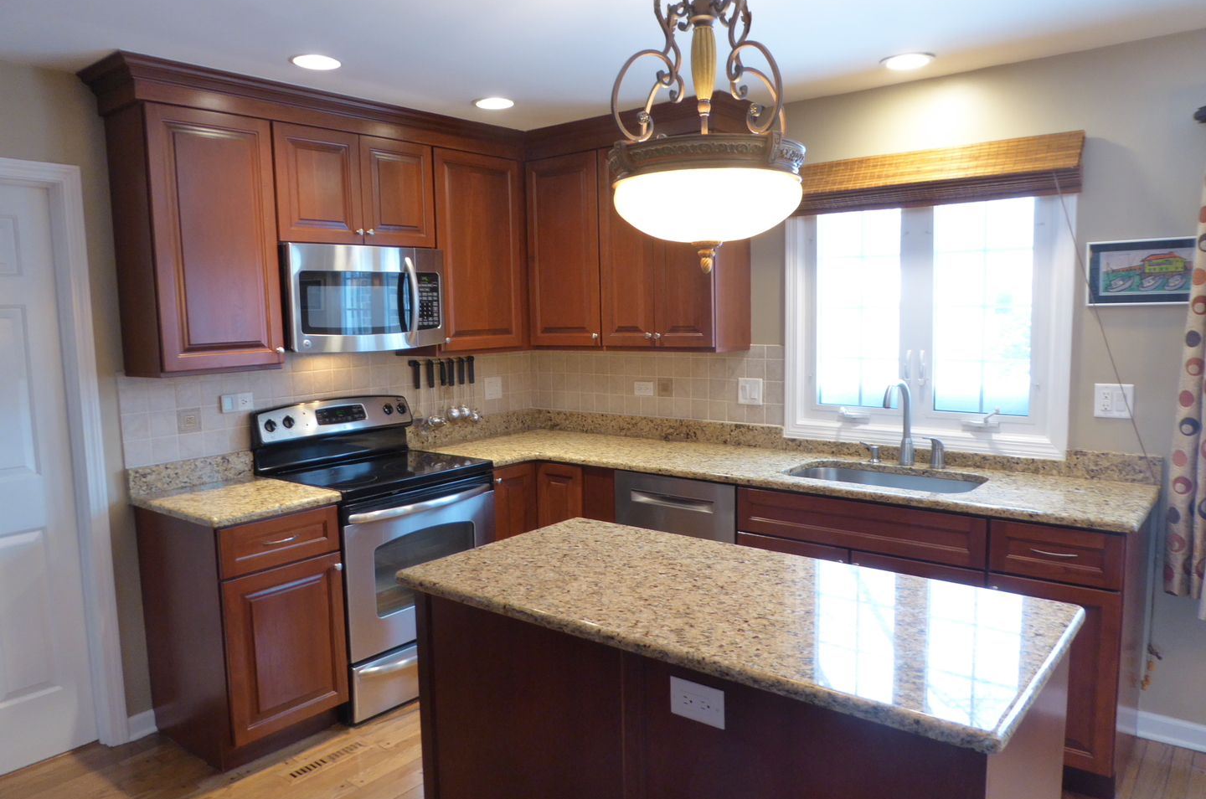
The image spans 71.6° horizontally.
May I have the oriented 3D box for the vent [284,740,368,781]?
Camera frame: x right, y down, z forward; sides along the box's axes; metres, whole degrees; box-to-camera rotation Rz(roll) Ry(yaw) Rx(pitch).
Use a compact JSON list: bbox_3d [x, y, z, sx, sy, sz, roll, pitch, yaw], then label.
[{"bbox_3d":[-0.976,1.275,2.958,0.070,0.010,0.295,3,8,39],"label":"vent"}]

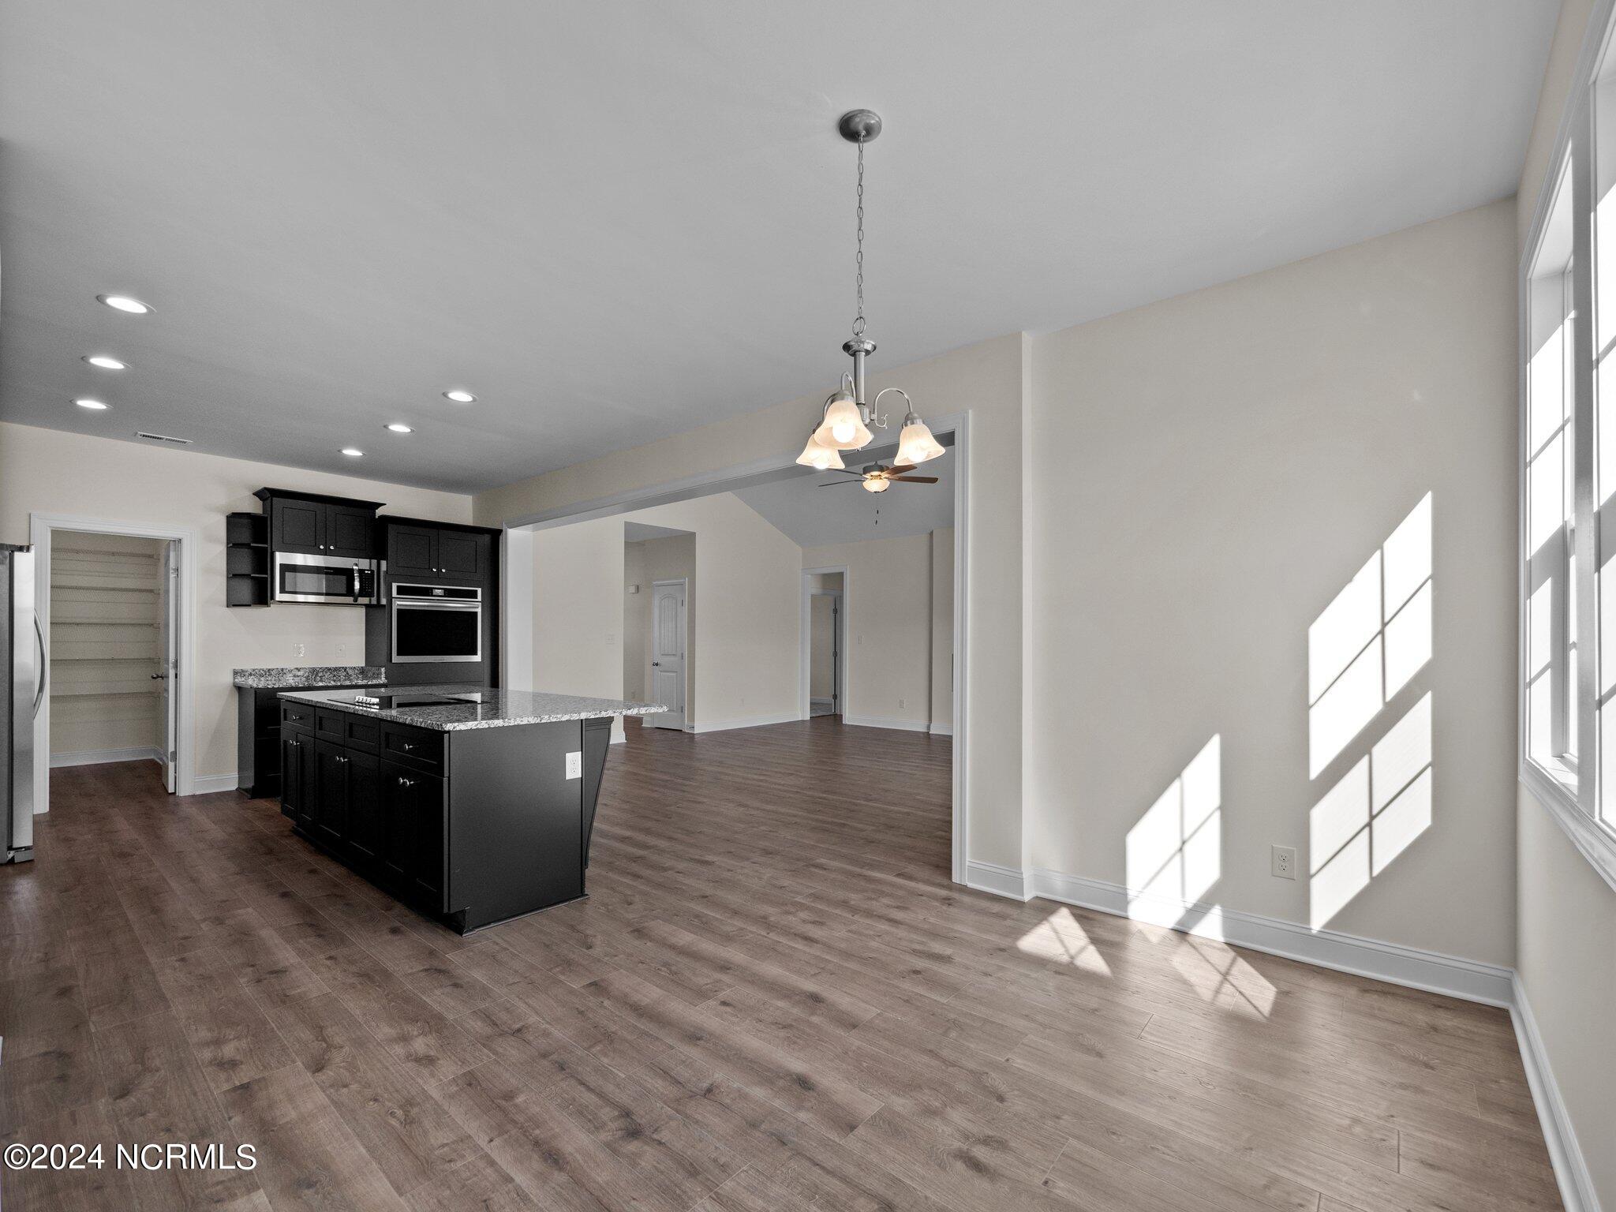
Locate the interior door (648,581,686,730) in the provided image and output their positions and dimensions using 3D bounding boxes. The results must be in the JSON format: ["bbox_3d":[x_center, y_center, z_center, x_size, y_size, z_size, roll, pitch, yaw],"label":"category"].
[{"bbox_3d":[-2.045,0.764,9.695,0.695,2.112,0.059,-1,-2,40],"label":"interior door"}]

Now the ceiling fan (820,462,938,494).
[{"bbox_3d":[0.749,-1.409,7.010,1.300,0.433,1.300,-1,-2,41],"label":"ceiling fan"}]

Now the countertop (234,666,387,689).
[{"bbox_3d":[-4.239,0.602,5.585,0.588,0.132,0.936,-2,-3,41],"label":"countertop"}]

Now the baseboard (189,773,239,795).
[{"bbox_3d":[-4.820,1.447,5.316,0.018,0.127,0.294,-2,-3,41],"label":"baseboard"}]

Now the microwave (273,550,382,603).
[{"bbox_3d":[-4.257,-0.220,5.755,0.377,0.412,0.742,-2,-3,41],"label":"microwave"}]

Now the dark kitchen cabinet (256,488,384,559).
[{"bbox_3d":[-4.365,-0.721,5.857,0.397,0.559,0.868,-1,-2,41],"label":"dark kitchen cabinet"}]

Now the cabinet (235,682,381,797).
[{"bbox_3d":[-4.230,1.093,5.593,0.568,0.853,0.887,-2,-3,41],"label":"cabinet"}]

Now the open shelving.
[{"bbox_3d":[-4.623,-0.371,5.412,0.274,0.760,0.247,-2,-3,41],"label":"open shelving"}]

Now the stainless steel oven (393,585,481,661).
[{"bbox_3d":[-3.616,0.157,6.169,0.596,0.716,0.771,-1,-2,41],"label":"stainless steel oven"}]

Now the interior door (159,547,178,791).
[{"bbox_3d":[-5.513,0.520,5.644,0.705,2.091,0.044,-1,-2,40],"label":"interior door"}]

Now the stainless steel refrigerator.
[{"bbox_3d":[-4.972,0.570,3.706,0.902,1.774,0.755,-2,-3,41],"label":"stainless steel refrigerator"}]

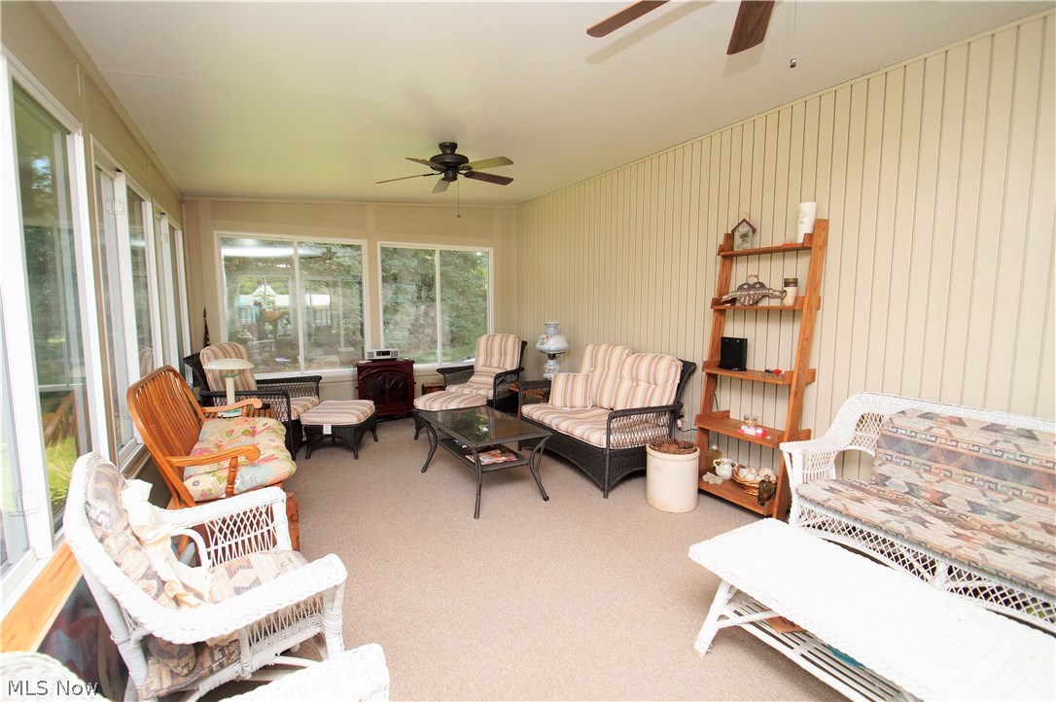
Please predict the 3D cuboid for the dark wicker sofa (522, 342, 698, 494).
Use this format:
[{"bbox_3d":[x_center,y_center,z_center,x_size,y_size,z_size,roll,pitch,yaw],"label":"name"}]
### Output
[{"bbox_3d":[0.579,0.468,3.642,0.871,0.931,1.254,-4,7,-31],"label":"dark wicker sofa"}]

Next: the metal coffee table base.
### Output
[{"bbox_3d":[-0.346,0.748,3.177,0.561,0.475,0.990,-4,7,-31],"label":"metal coffee table base"}]

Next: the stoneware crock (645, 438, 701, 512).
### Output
[{"bbox_3d":[0.969,0.816,2.930,0.343,0.389,0.343,0,6,0],"label":"stoneware crock"}]

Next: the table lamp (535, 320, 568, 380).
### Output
[{"bbox_3d":[0.223,0.003,4.377,0.317,0.578,0.317,0,6,0],"label":"table lamp"}]

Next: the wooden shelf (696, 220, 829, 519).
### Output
[{"bbox_3d":[1.450,0.112,2.837,0.396,1.808,0.601,-4,7,-31],"label":"wooden shelf"}]

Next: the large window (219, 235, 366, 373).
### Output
[{"bbox_3d":[-2.325,-0.449,4.491,1.320,1.393,0.092,-4,7,-31],"label":"large window"}]

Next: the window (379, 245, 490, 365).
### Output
[{"bbox_3d":[-1.046,-0.531,5.273,1.419,1.439,0.092,-4,7,-31],"label":"window"}]

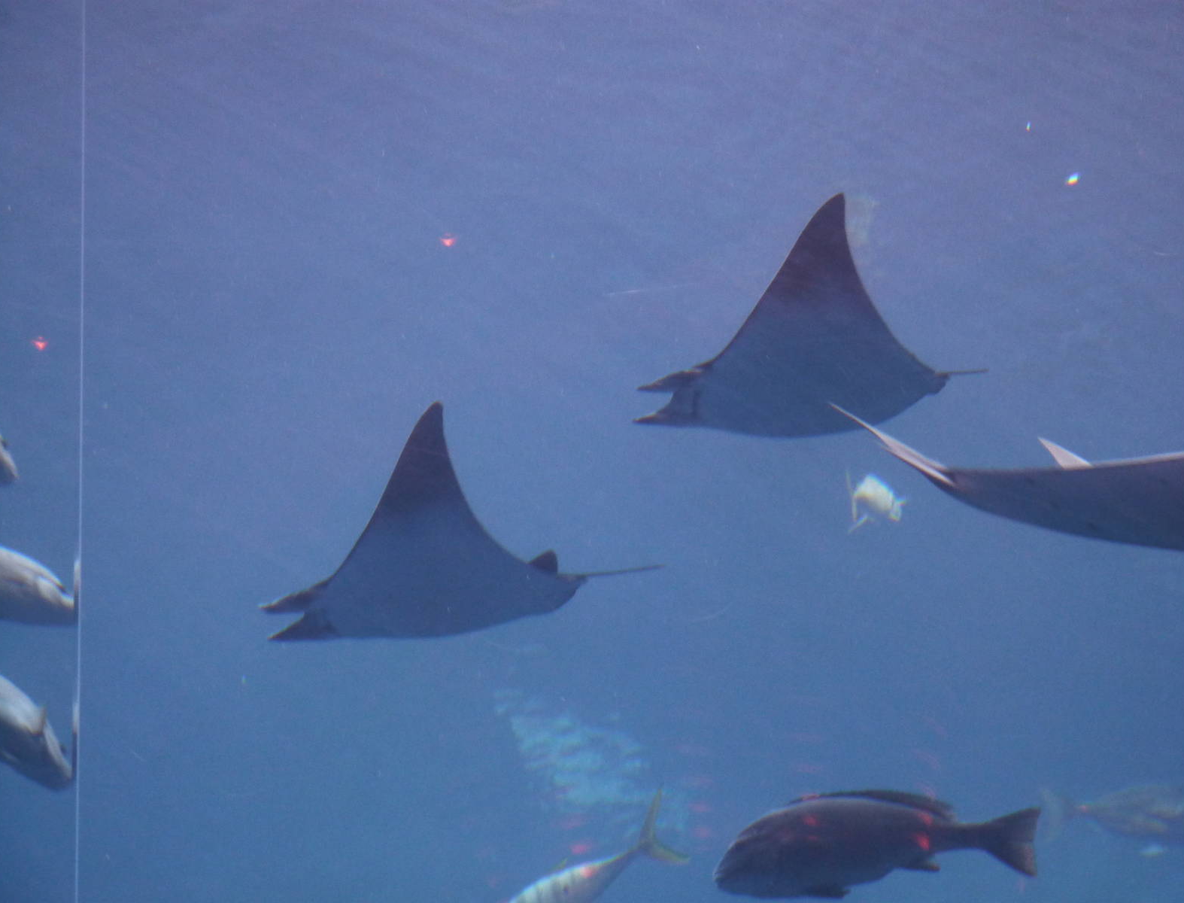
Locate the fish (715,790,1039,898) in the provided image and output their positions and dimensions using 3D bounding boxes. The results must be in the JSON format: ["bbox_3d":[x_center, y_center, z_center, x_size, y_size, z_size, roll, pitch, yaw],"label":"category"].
[{"bbox_3d":[0.626,0.865,8.500,0.700,0.210,0.120,-6,-6,-9],"label":"fish"}]

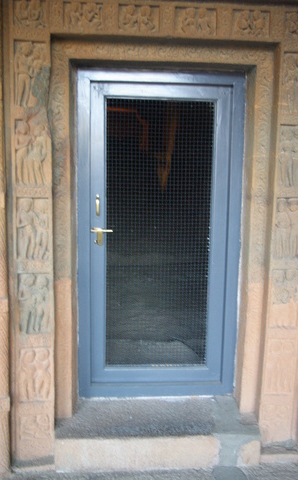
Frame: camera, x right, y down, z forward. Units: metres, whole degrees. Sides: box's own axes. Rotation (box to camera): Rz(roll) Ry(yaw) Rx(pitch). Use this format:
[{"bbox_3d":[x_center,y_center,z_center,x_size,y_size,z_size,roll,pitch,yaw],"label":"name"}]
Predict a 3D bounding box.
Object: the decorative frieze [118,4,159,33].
[{"bbox_3d":[-0.051,-1.064,2.307,0.200,0.114,0.050,0,8,-4],"label":"decorative frieze"}]

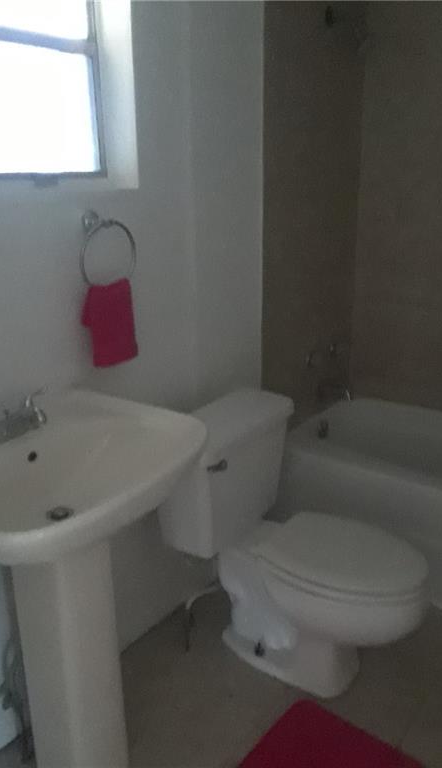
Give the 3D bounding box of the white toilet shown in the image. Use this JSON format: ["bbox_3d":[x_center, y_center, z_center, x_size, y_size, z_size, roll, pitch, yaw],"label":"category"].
[{"bbox_3d":[0.222,0.461,1.873,0.725,0.700,0.460,12,21,35],"label":"white toilet"}]

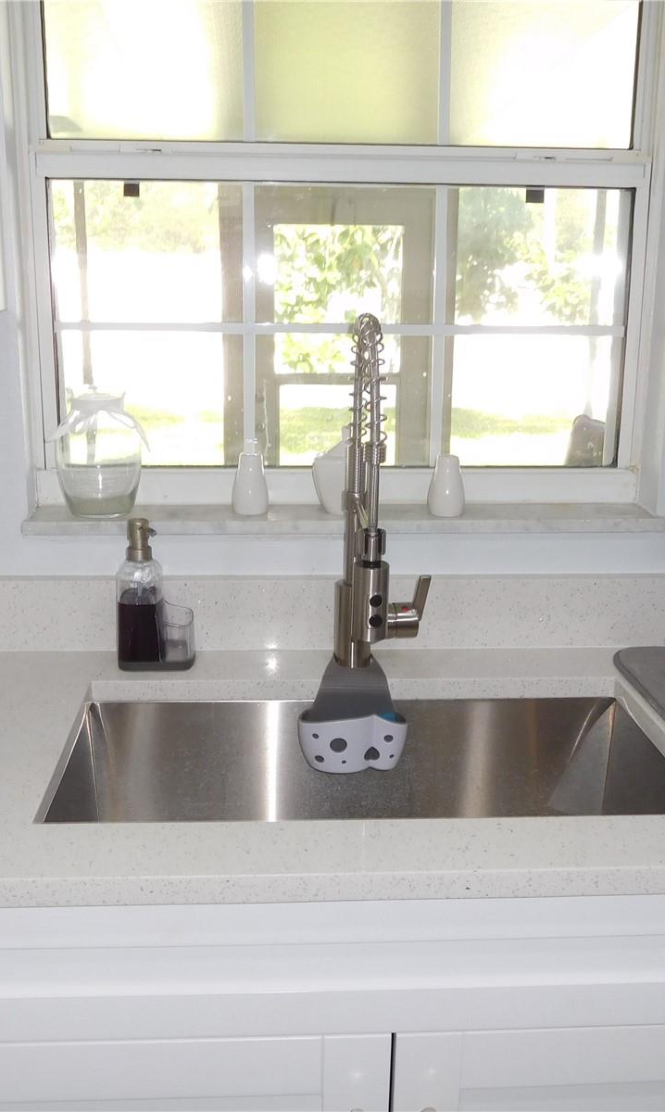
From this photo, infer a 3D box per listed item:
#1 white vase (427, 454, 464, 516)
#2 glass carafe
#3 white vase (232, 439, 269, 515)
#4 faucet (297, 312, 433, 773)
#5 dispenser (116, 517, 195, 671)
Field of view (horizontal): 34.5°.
[{"bbox_3d":[0.166,-0.104,1.548,0.054,0.088,0.054,0,14,-3],"label":"white vase"},{"bbox_3d":[-0.333,-0.148,1.530,0.137,0.172,0.127,0,14,-3],"label":"glass carafe"},{"bbox_3d":[-0.119,-0.109,1.547,0.053,0.092,0.053,0,14,-3],"label":"white vase"},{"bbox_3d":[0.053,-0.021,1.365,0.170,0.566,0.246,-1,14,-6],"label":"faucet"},{"bbox_3d":[-0.242,0.046,1.464,0.105,0.211,0.066,0,14,-3],"label":"dispenser"}]

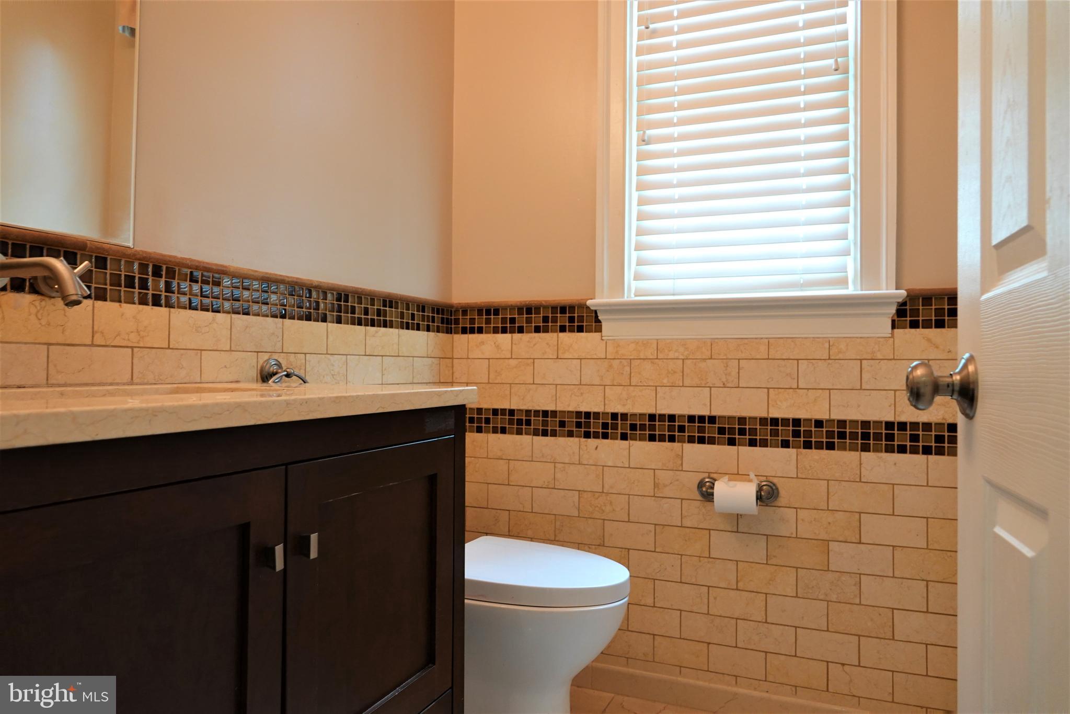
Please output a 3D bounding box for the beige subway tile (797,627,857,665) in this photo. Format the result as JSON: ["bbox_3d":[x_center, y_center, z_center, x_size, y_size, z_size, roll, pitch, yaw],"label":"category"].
[{"bbox_3d":[0.772,0.759,1.880,0.151,0.076,0.010,0,-1,22],"label":"beige subway tile"}]

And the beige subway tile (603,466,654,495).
[{"bbox_3d":[0.278,0.361,2.084,0.152,0.076,0.010,0,-1,23],"label":"beige subway tile"}]

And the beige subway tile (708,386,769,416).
[{"bbox_3d":[0.569,0.124,1.985,0.152,0.076,0.010,0,-1,22],"label":"beige subway tile"}]

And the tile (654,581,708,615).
[{"bbox_3d":[0.419,0.682,2.035,0.151,0.076,0.010,0,-1,22],"label":"tile"}]

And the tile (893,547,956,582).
[{"bbox_3d":[0.993,0.527,1.804,0.152,0.076,0.010,0,-1,23],"label":"tile"}]

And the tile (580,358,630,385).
[{"bbox_3d":[0.213,0.045,2.133,0.152,0.076,0.010,0,-1,22],"label":"tile"}]

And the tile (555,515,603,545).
[{"bbox_3d":[0.135,0.523,2.156,0.151,0.076,0.010,0,-1,22],"label":"tile"}]

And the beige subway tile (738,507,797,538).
[{"bbox_3d":[0.637,0.447,1.955,0.152,0.076,0.010,0,-1,23],"label":"beige subway tile"}]

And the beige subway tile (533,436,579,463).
[{"bbox_3d":[0.066,0.286,2.188,0.152,0.076,0.010,0,-1,22],"label":"beige subway tile"}]

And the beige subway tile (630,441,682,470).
[{"bbox_3d":[0.352,0.287,2.078,0.152,0.076,0.010,0,-1,23],"label":"beige subway tile"}]

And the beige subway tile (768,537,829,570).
[{"bbox_3d":[0.704,0.522,1.915,0.151,0.076,0.010,0,-1,22],"label":"beige subway tile"}]

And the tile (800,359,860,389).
[{"bbox_3d":[0.775,0.047,1.879,0.152,0.076,0.010,0,-1,23],"label":"tile"}]

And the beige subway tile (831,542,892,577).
[{"bbox_3d":[0.849,0.525,1.861,0.151,0.076,0.010,0,-1,22],"label":"beige subway tile"}]

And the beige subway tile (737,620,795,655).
[{"bbox_3d":[0.627,0.755,1.928,0.152,0.076,0.010,0,-1,23],"label":"beige subway tile"}]

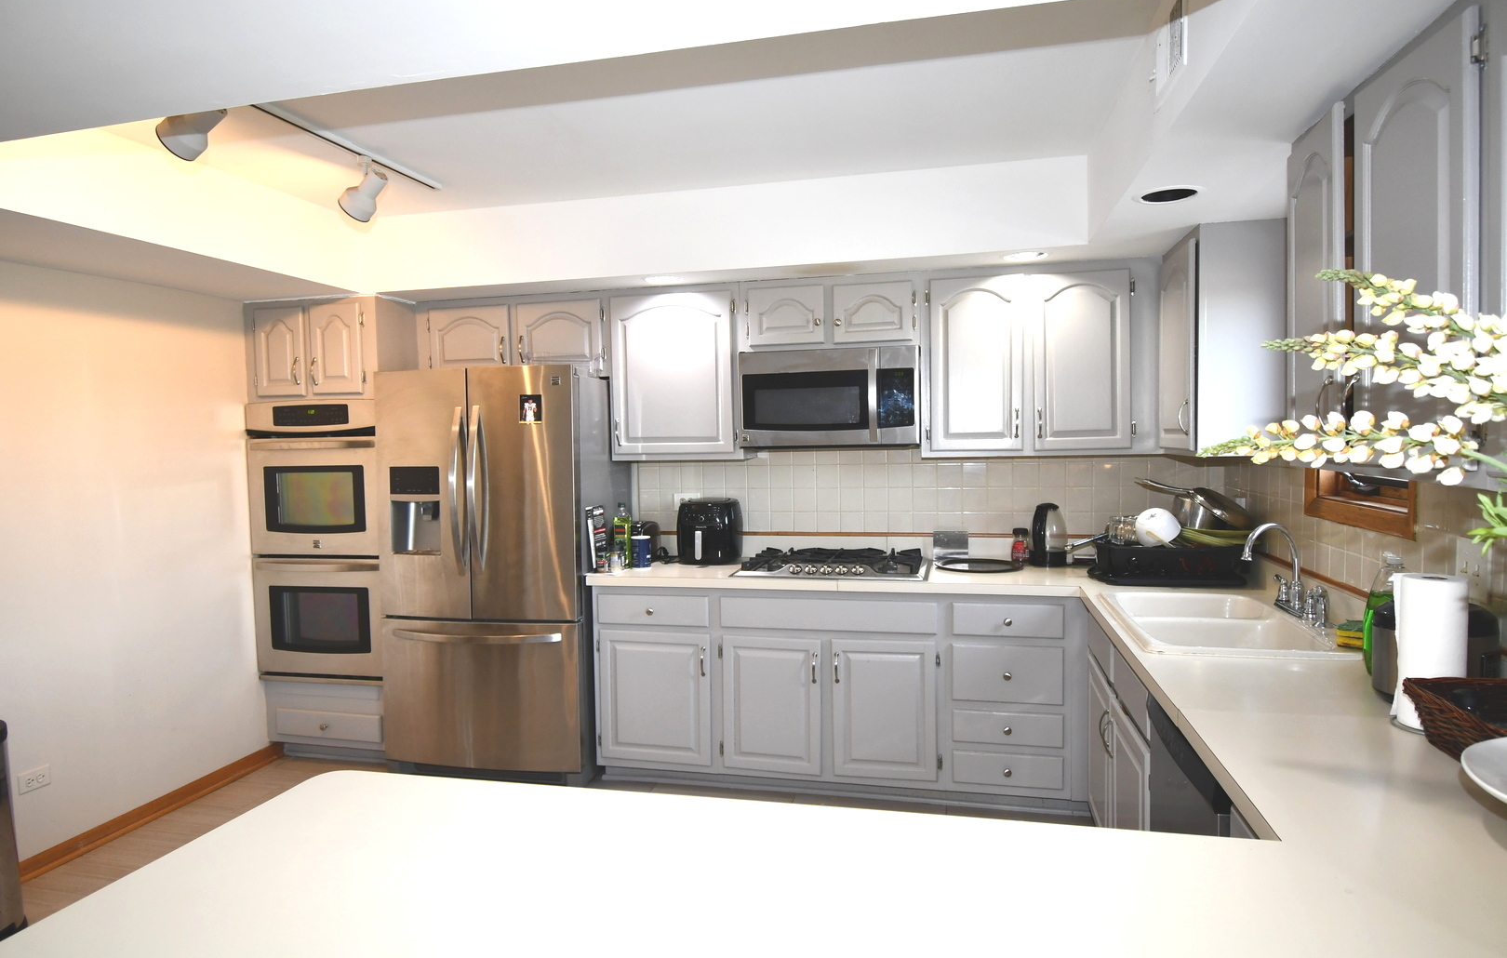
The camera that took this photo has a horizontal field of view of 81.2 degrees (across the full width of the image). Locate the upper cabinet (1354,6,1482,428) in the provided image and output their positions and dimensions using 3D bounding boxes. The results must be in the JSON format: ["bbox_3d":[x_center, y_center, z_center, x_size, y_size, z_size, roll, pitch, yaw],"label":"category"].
[{"bbox_3d":[1.281,-0.375,1.505,0.325,0.715,0.410,0,3,13],"label":"upper cabinet"}]

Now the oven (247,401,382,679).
[{"bbox_3d":[-1.948,0.285,4.277,0.690,1.300,0.570,0,3,13],"label":"oven"}]

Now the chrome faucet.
[{"bbox_3d":[1.629,0.270,2.717,0.195,0.290,0.325,0,3,13],"label":"chrome faucet"}]

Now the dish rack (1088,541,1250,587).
[{"bbox_3d":[1.560,0.313,3.354,0.485,0.137,0.370,0,3,13],"label":"dish rack"}]

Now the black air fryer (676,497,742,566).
[{"bbox_3d":[-0.199,0.238,3.998,0.260,0.290,0.300,0,3,13],"label":"black air fryer"}]

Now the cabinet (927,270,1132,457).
[{"bbox_3d":[1.141,-0.476,3.684,0.845,0.758,0.325,0,3,13],"label":"cabinet"}]

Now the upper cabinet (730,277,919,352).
[{"bbox_3d":[0.345,-0.713,3.863,0.780,0.290,0.340,0,3,13],"label":"upper cabinet"}]

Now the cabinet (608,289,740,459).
[{"bbox_3d":[-0.314,-0.468,4.033,0.610,0.763,0.325,0,3,13],"label":"cabinet"}]

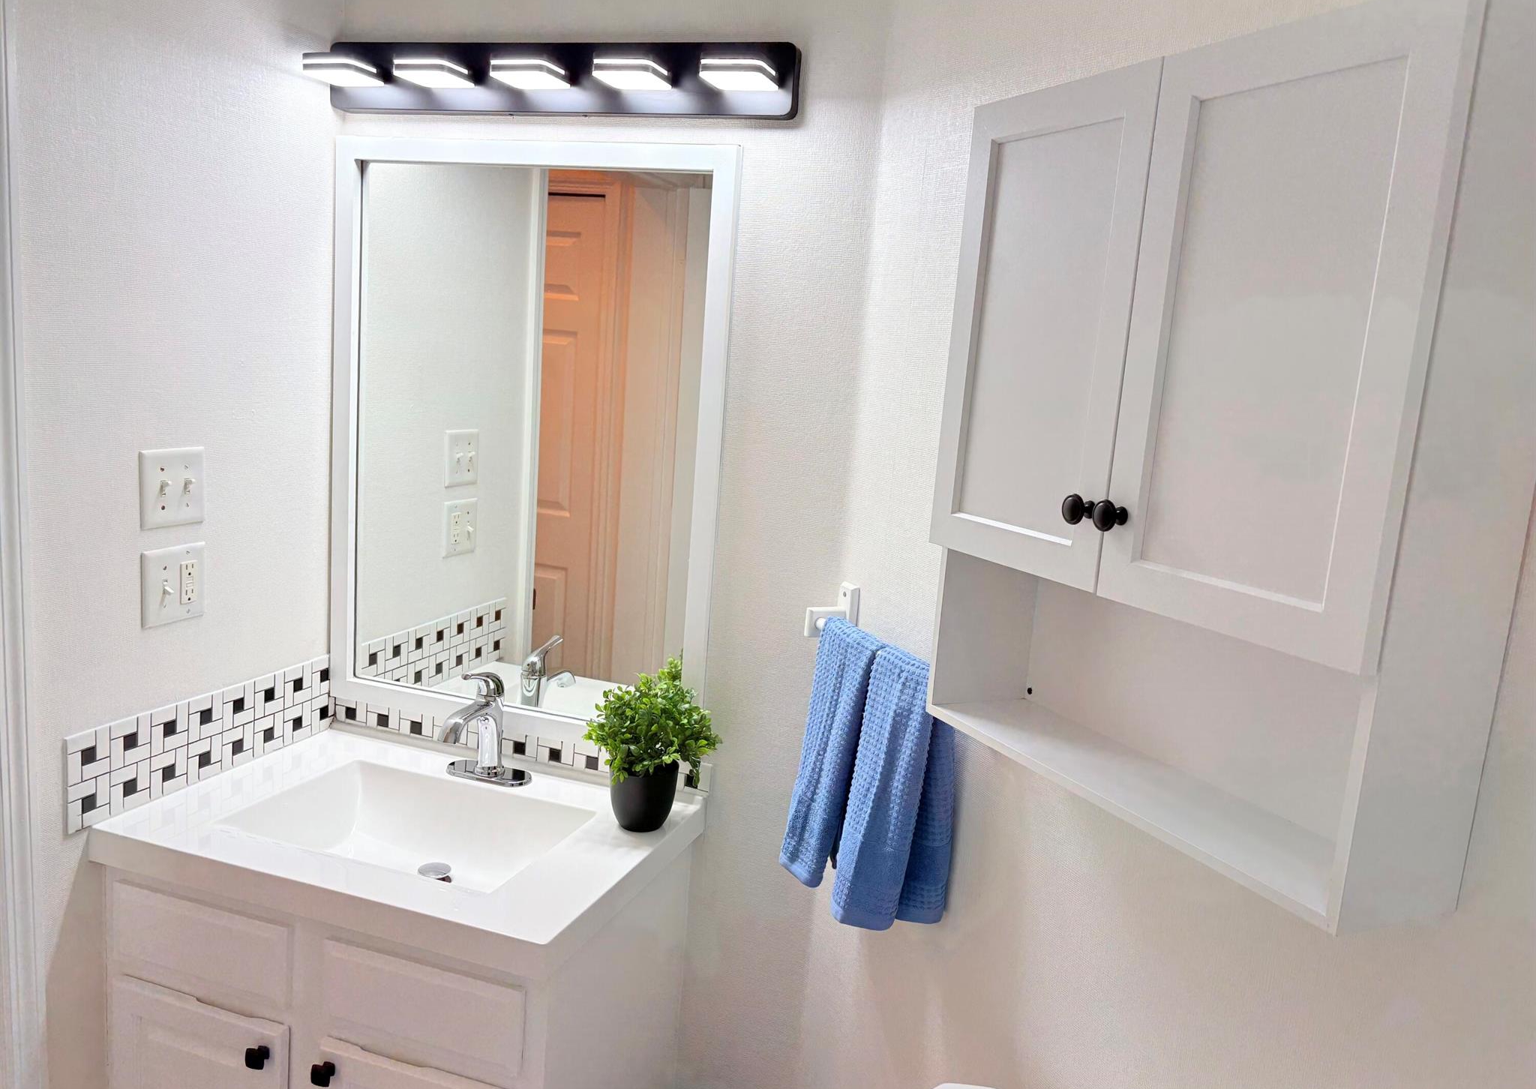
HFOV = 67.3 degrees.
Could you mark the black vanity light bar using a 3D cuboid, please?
[{"bbox_3d":[-0.378,-0.768,1.882,0.866,0.109,0.132,7,10,18],"label":"black vanity light bar"}]

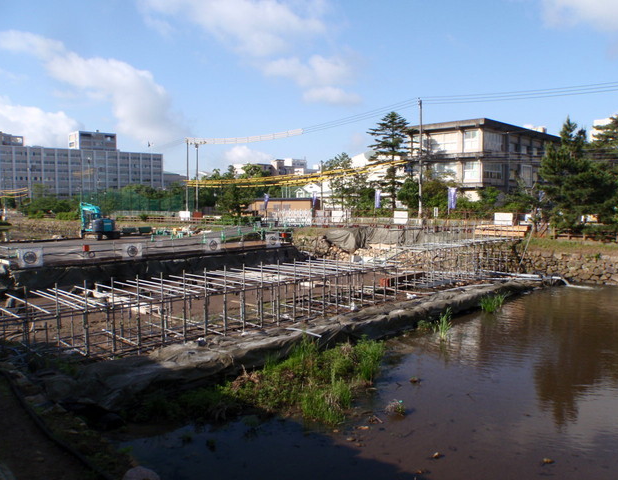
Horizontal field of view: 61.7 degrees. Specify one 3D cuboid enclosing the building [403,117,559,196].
[{"bbox_3d":[26.433,-9.971,76.913,12.000,11.600,28.500,5,7,43],"label":"building"}]

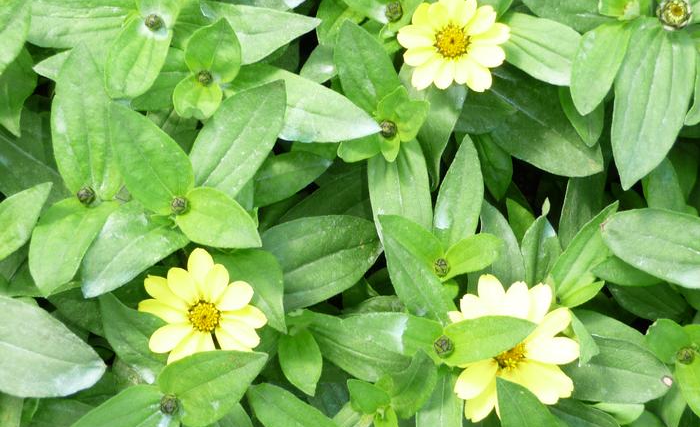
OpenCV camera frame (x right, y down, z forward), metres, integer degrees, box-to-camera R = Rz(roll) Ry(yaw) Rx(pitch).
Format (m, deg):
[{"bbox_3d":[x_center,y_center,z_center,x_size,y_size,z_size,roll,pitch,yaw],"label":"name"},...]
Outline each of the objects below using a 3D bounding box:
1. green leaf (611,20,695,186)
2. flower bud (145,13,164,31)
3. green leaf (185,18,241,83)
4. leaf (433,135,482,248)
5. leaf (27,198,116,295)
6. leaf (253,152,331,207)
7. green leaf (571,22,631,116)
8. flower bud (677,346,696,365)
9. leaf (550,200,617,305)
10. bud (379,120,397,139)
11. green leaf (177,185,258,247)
[{"bbox_3d":[0.135,-0.049,0.665,0.033,0.015,0.082,12,75,8],"label":"green leaf"},{"bbox_3d":[-0.090,-0.088,0.670,0.009,0.009,0.009,1,68,-2],"label":"flower bud"},{"bbox_3d":[-0.060,-0.074,0.654,0.025,0.008,0.031,14,73,1],"label":"green leaf"},{"bbox_3d":[0.046,-0.008,0.642,0.020,0.012,0.054,10,80,5],"label":"leaf"},{"bbox_3d":[-0.119,0.015,0.619,0.024,0.012,0.044,23,75,5],"label":"leaf"},{"bbox_3d":[-0.032,-0.016,0.740,0.050,0.013,0.027,-11,68,-11],"label":"leaf"},{"bbox_3d":[0.114,-0.065,0.659,0.020,0.012,0.047,26,79,10],"label":"green leaf"},{"bbox_3d":[0.158,0.067,0.685,0.009,0.009,0.009,0,70,0],"label":"flower bud"},{"bbox_3d":[0.099,0.015,0.609,0.021,0.014,0.053,38,69,-8],"label":"leaf"},{"bbox_3d":[0.016,-0.037,0.636,0.008,0.008,0.008,0,67,0],"label":"bud"},{"bbox_3d":[-0.063,0.002,0.695,0.042,0.012,0.027,22,72,1],"label":"green leaf"}]

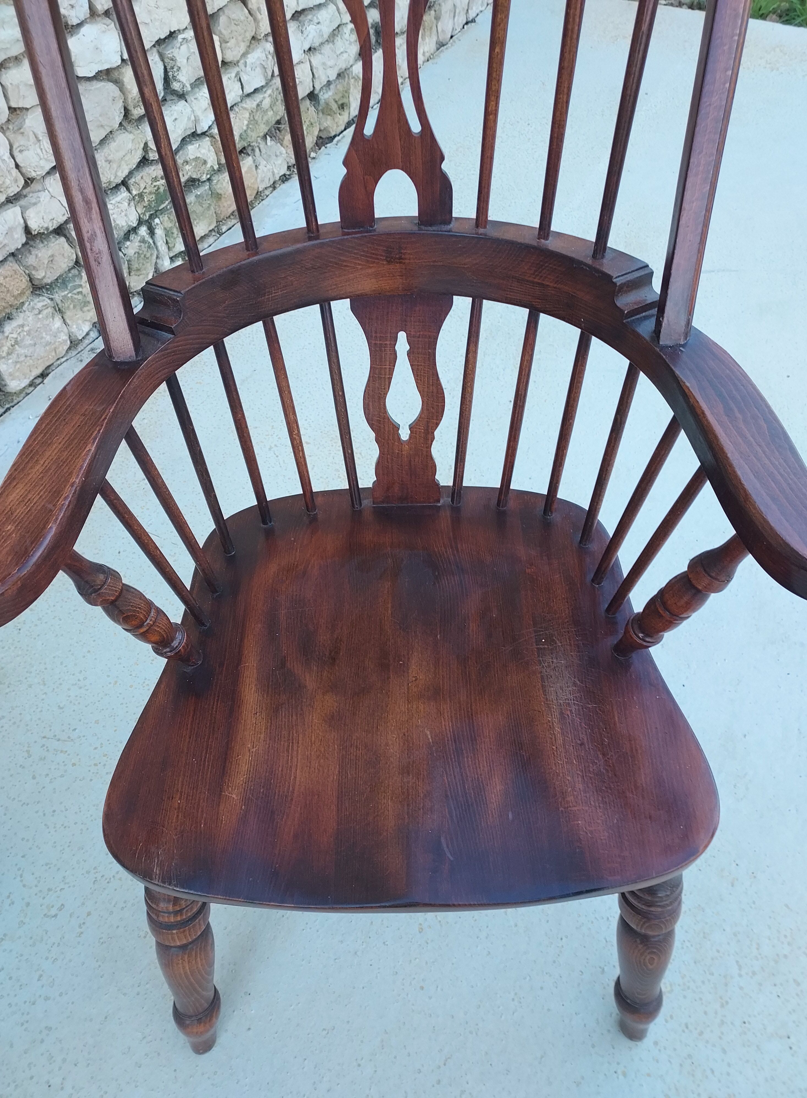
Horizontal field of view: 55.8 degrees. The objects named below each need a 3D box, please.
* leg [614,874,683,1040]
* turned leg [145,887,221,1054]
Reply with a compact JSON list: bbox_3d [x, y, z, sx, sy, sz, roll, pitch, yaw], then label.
[{"bbox_3d":[0.248,0.421,0.787,0.058,0.420,0.058,-6,40,5],"label":"leg"},{"bbox_3d":[-0.215,0.426,0.766,0.056,0.410,0.056,3,39,-5],"label":"turned leg"}]

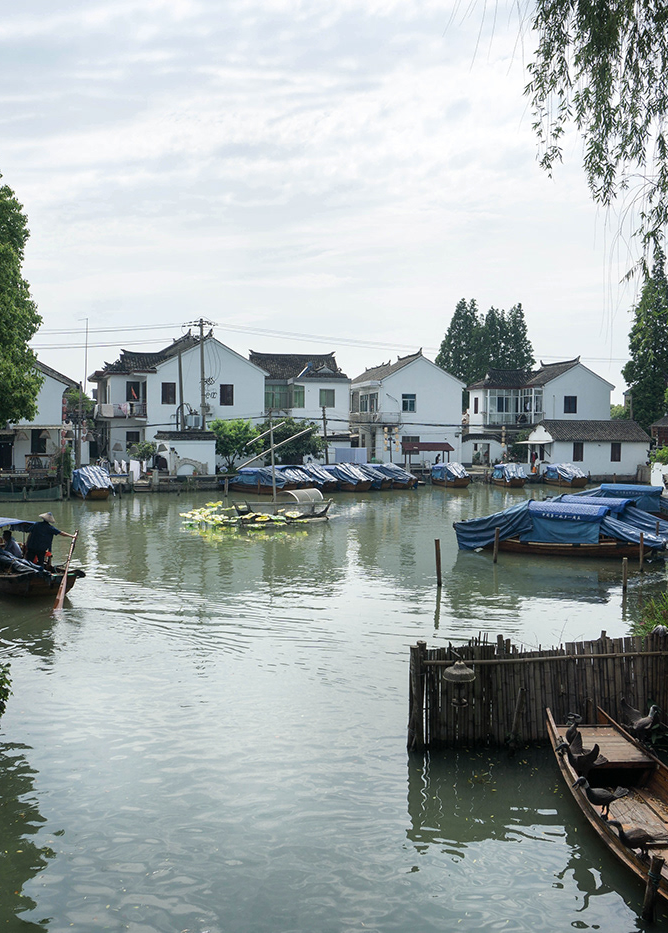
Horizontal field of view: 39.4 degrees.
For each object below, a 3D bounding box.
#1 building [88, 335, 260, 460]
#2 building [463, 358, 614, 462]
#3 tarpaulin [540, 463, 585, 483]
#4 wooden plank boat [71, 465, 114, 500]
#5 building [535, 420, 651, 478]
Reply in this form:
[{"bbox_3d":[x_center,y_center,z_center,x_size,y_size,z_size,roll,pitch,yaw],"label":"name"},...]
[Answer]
[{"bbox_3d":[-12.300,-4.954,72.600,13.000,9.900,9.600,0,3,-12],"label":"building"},{"bbox_3d":[16.800,-4.572,82.200,11.500,8.650,8.400,-1,2,-21],"label":"building"},{"bbox_3d":[16.151,0.448,66.000,1.650,1.223,2.665,-1,3,-32],"label":"tarpaulin"},{"bbox_3d":[-14.527,0.825,56.000,1.954,1.622,3.000,-1,3,-25],"label":"wooden plank boat"},{"bbox_3d":[18.900,-1.357,69.800,7.500,4.200,5.000,0,2,-7],"label":"building"}]

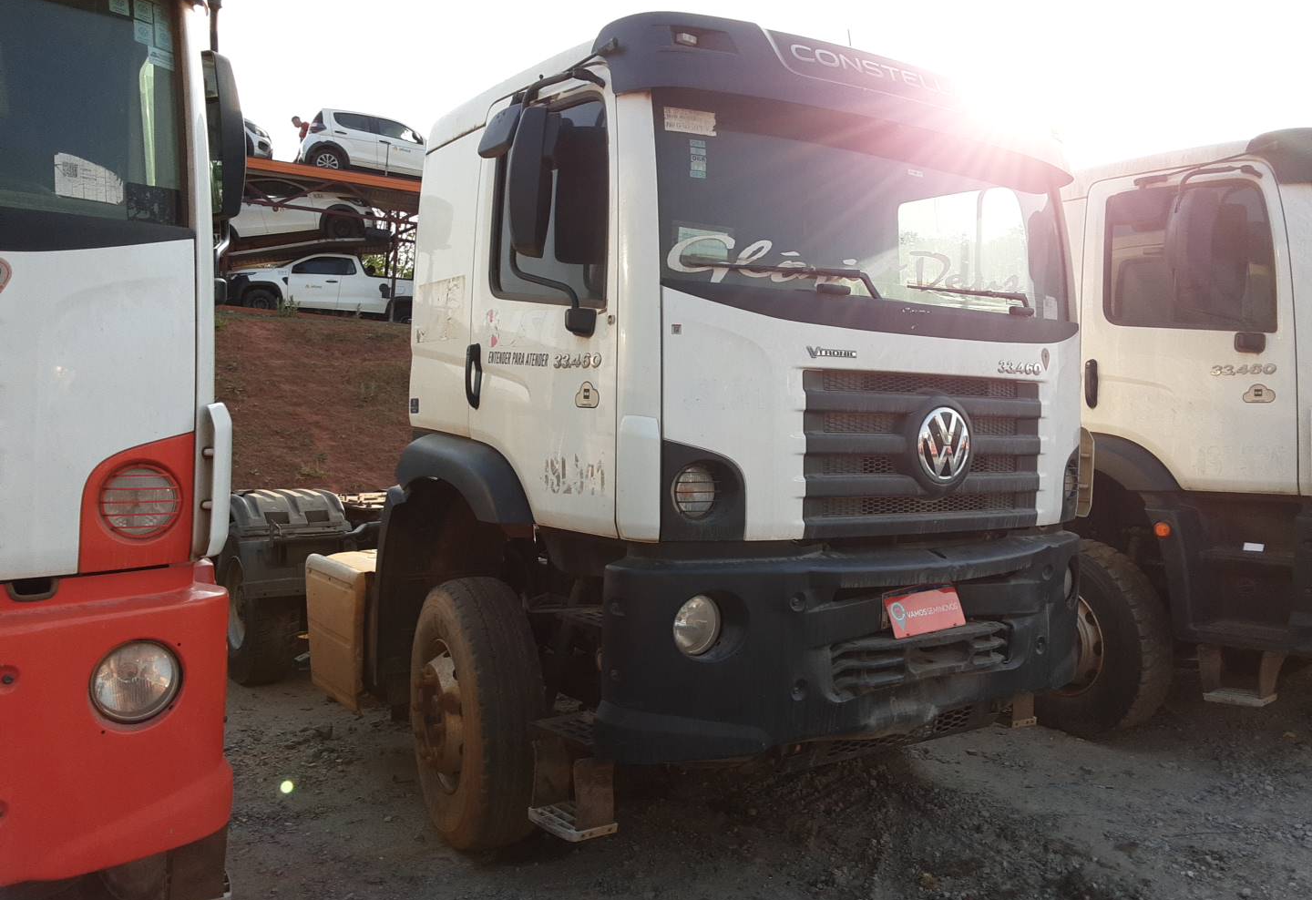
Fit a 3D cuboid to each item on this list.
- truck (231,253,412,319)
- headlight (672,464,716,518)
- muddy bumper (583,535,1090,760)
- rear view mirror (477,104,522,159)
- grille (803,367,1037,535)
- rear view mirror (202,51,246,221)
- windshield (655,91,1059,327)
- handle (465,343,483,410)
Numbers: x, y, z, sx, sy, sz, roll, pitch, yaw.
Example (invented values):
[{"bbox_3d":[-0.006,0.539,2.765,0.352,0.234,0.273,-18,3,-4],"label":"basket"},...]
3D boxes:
[{"bbox_3d":[-6.415,-3.107,20.833,4.470,1.560,1.730,0,1,-33],"label":"truck"},{"bbox_3d":[0.114,0.139,3.399,0.168,0.170,0.090,0,1,-33],"label":"headlight"},{"bbox_3d":[0.918,0.690,3.928,2.410,0.665,0.420,0,1,-33],"label":"muddy bumper"},{"bbox_3d":[-0.548,-1.117,3.720,0.150,0.185,0.090,1,1,21],"label":"rear view mirror"},{"bbox_3d":[0.994,0.016,3.804,1.190,0.555,0.110,0,1,-33],"label":"grille"},{"bbox_3d":[-1.277,-0.926,3.130,0.110,0.475,0.190,0,1,-34],"label":"rear view mirror"},{"bbox_3d":[0.926,-0.805,3.905,2.100,0.720,0.360,0,1,-33],"label":"windshield"},{"bbox_3d":[-0.722,-0.291,4.230,0.055,0.255,0.065,0,1,-33],"label":"handle"}]

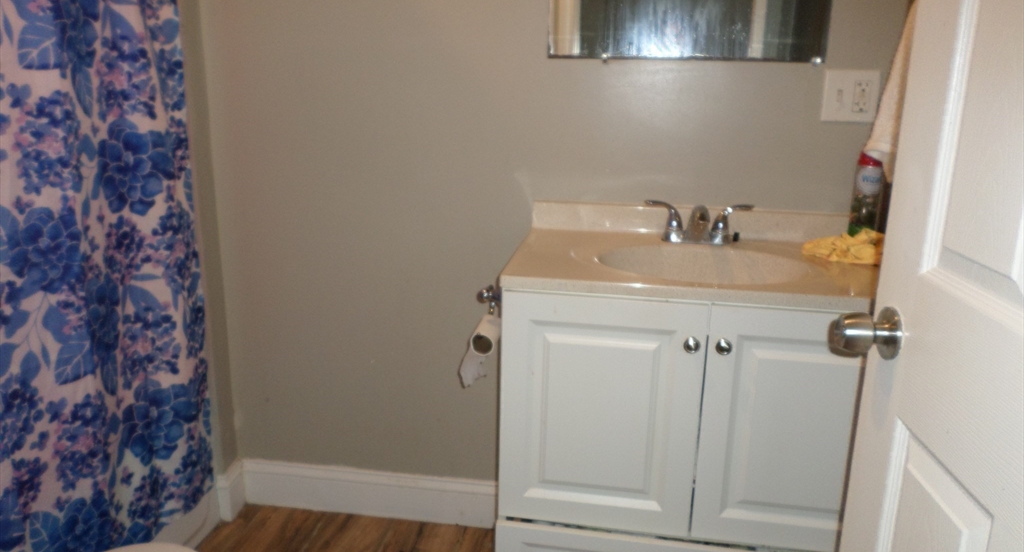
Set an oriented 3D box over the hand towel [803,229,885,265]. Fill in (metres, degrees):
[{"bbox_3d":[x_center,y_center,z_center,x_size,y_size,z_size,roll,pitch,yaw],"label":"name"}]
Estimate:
[{"bbox_3d":[0.725,-0.064,1.595,0.168,0.052,0.118,3,15,8],"label":"hand towel"}]

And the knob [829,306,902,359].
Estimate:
[{"bbox_3d":[0.431,0.069,0.909,0.063,0.065,0.065,3,15,5],"label":"knob"}]

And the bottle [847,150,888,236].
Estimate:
[{"bbox_3d":[0.786,-0.165,1.641,0.057,0.227,0.057,3,15,8],"label":"bottle"}]

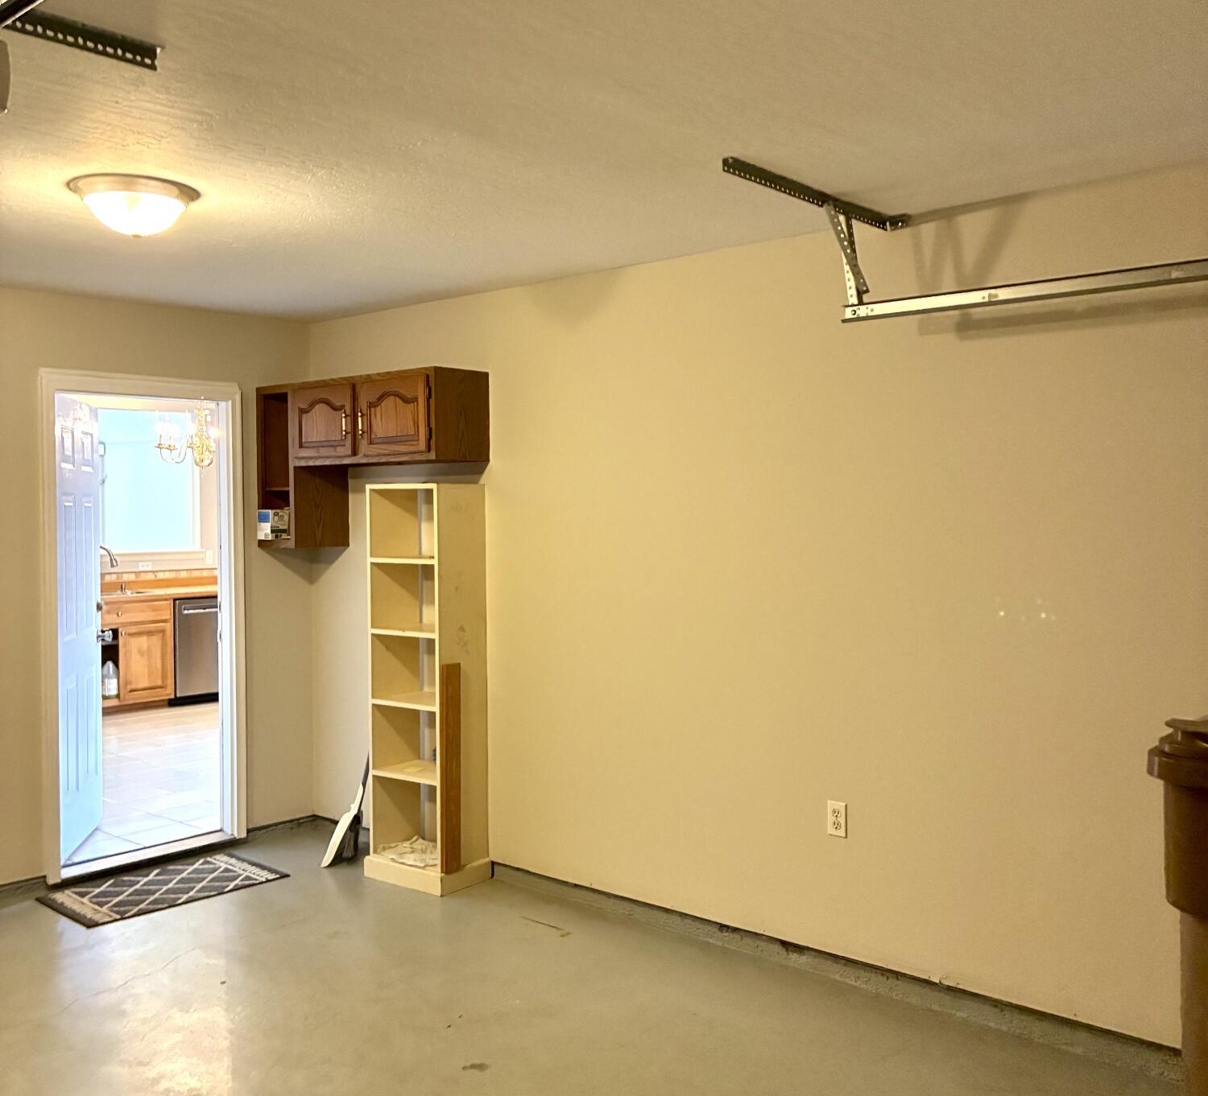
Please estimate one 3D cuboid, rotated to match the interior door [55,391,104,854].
[{"bbox_3d":[-2.461,0.342,5.580,0.050,2.025,0.813,-1,2,-8],"label":"interior door"}]

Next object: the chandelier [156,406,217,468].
[{"bbox_3d":[-2.542,-0.715,7.600,0.550,0.440,0.550,1,2,41],"label":"chandelier"}]

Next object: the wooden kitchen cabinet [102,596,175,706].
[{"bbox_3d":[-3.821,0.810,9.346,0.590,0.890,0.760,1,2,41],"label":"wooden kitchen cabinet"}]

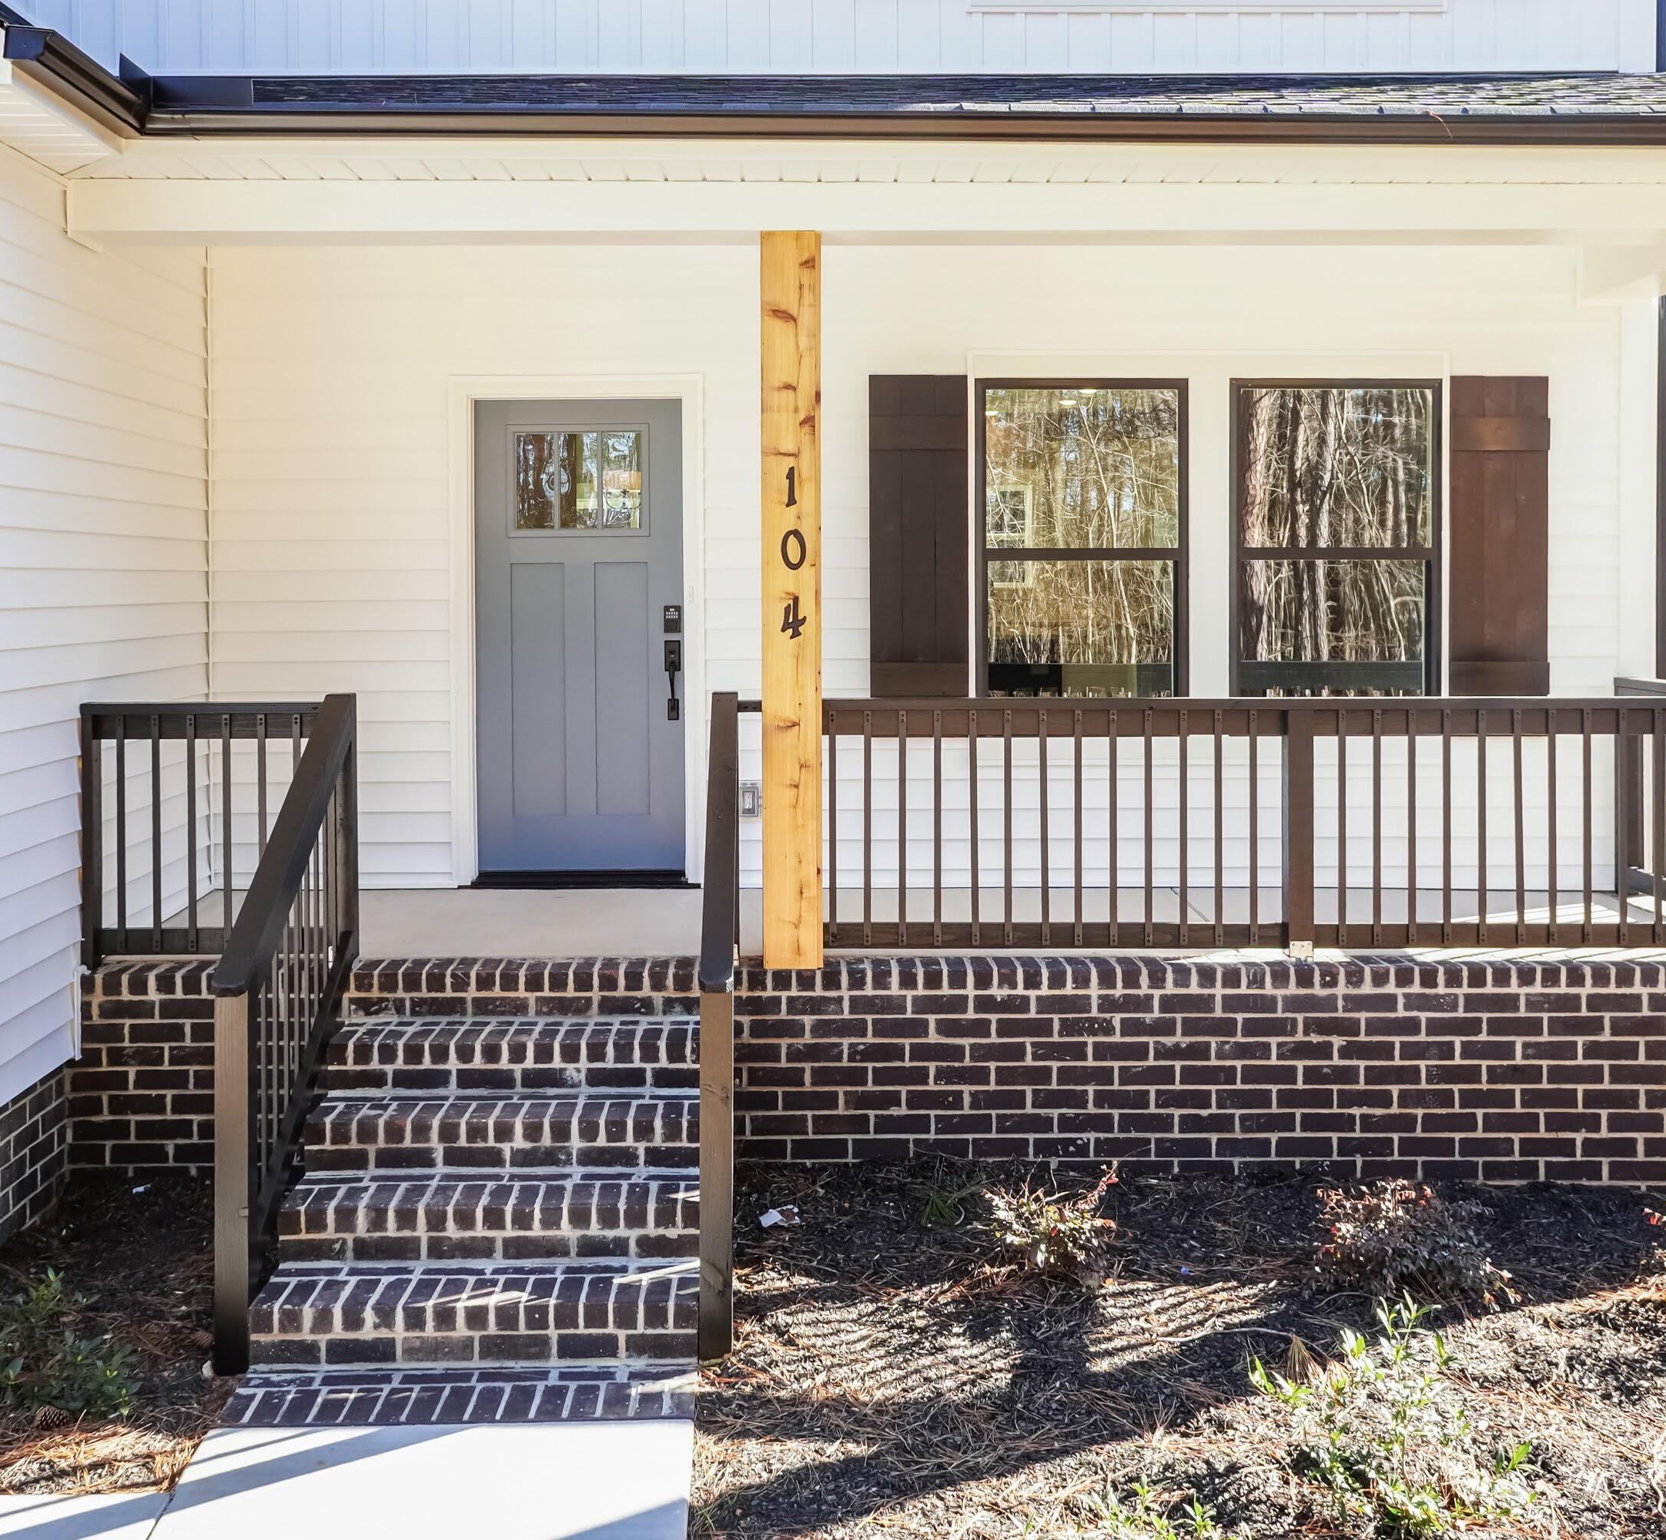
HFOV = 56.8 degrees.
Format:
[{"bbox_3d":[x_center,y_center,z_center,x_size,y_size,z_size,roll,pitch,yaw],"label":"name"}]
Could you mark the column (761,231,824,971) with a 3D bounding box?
[{"bbox_3d":[-0.140,-0.575,5.210,0.205,2.460,0.200,0,2,-2],"label":"column"}]

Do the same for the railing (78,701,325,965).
[{"bbox_3d":[-2.090,0.215,5.200,0.870,0.880,0.120,0,2,-2],"label":"railing"}]

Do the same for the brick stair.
[{"bbox_3d":[-0.970,1.210,4.470,1.180,0.720,1.330,0,2,-2],"label":"brick stair"}]

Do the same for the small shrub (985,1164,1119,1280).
[{"bbox_3d":[0.650,1.300,4.570,0.370,0.270,0.350,0,2,-2],"label":"small shrub"}]

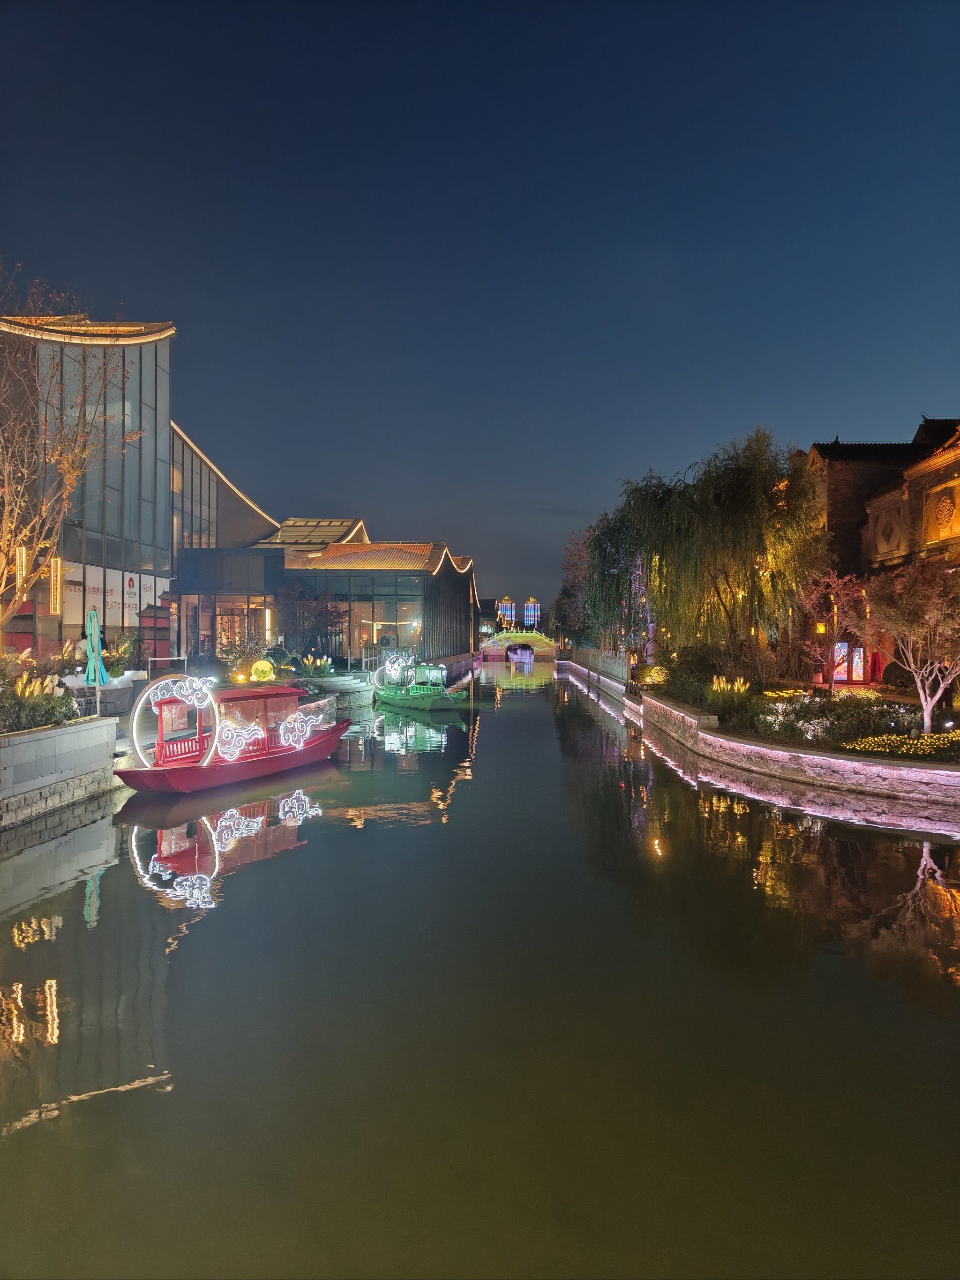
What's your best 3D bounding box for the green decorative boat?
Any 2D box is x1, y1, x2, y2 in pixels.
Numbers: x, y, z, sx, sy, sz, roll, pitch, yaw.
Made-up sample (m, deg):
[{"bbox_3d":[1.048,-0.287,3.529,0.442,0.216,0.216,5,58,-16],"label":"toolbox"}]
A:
[{"bbox_3d":[-2.625,1.829,37.808,1.700,2.040,7.072,0,0,-30],"label":"green decorative boat"}]

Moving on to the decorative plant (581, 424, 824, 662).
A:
[{"bbox_3d":[9.179,-3.635,36.448,9.000,9.300,8.000,0,0,0],"label":"decorative plant"}]

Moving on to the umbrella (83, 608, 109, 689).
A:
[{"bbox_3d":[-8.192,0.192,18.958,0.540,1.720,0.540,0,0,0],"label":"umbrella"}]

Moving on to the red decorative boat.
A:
[{"bbox_3d":[-4.461,1.714,18.537,1.650,2.067,6.990,0,0,21],"label":"red decorative boat"}]

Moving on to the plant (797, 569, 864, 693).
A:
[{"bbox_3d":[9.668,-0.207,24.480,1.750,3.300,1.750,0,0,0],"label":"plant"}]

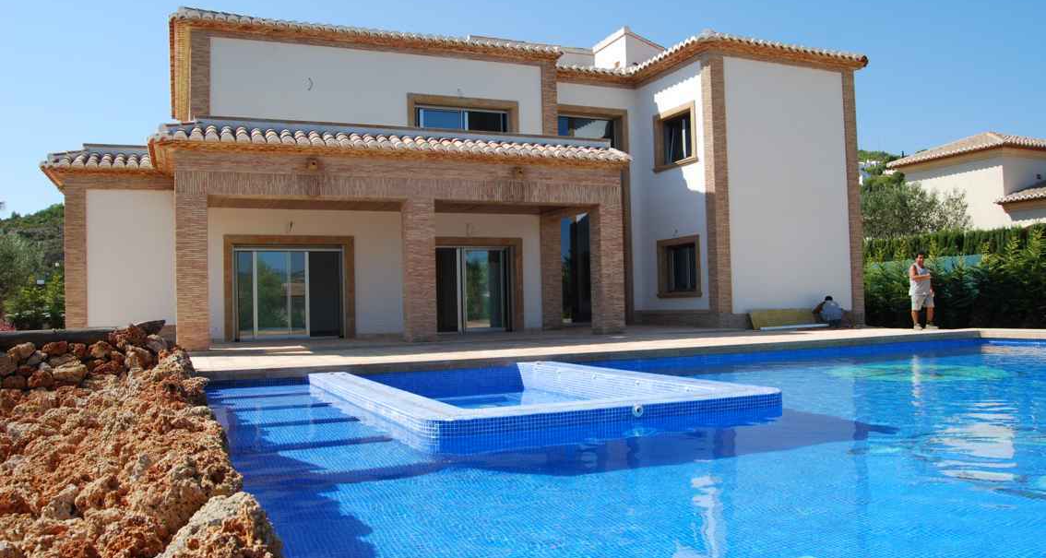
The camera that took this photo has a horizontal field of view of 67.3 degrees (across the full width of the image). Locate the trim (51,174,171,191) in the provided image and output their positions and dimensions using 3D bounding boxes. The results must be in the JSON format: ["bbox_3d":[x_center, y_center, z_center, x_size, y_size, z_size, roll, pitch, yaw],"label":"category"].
[{"bbox_3d":[-8.901,-2.106,17.323,2.248,0.276,0.217,-1,-2,-23],"label":"trim"}]

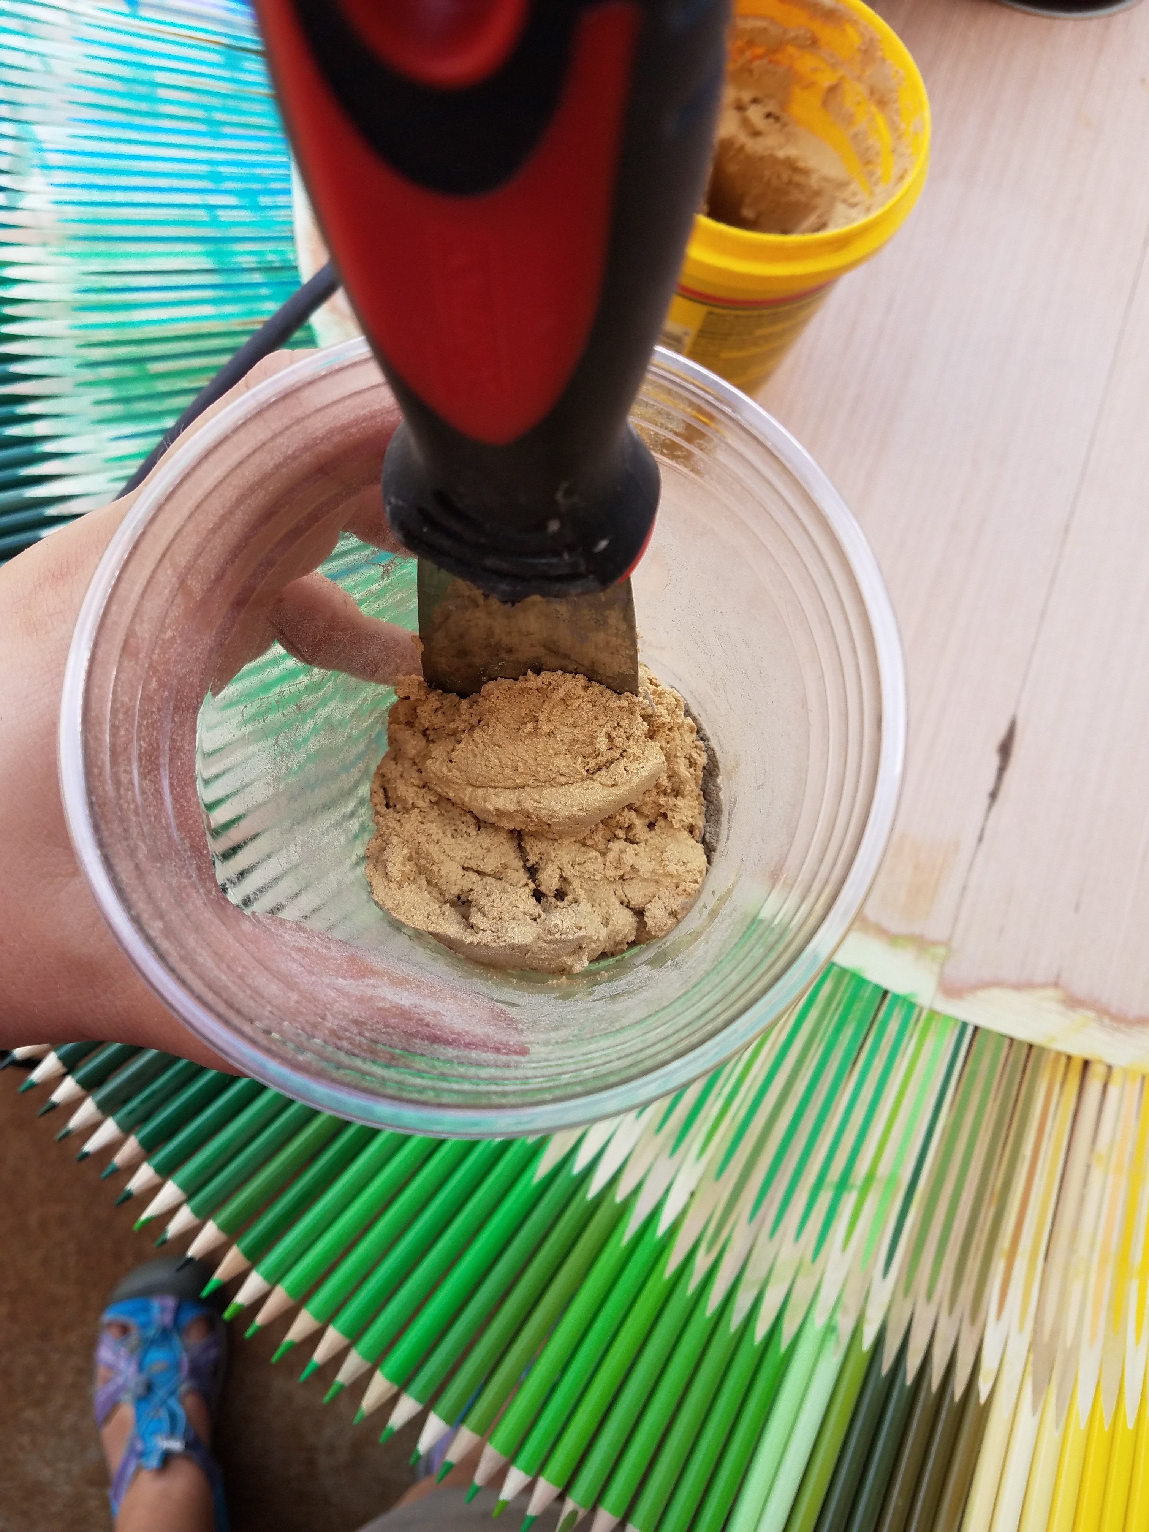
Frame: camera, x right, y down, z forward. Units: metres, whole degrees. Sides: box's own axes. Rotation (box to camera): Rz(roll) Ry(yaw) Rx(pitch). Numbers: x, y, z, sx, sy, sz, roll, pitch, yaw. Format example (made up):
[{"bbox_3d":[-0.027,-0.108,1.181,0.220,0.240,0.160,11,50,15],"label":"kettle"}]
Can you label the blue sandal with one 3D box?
[{"bbox_3d":[-0.325,0.523,0.893,0.104,0.105,0.256,-5,76,-5],"label":"blue sandal"}]

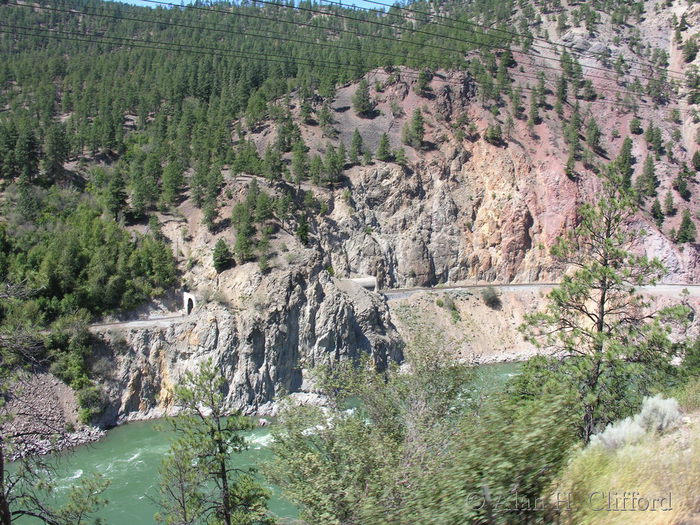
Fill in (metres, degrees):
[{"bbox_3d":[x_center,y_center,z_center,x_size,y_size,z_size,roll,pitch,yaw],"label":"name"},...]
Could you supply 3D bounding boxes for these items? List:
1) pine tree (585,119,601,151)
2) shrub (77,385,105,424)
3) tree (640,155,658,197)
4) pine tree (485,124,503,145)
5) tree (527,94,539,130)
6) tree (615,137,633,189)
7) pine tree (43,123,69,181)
[{"bbox_3d":[164.450,-86.130,480.000,10.310,23.060,10.310,0,3,0],"label":"pine tree"},{"bbox_3d":[-96.790,52.960,264.000,9.720,14.170,9.720,0,3,0],"label":"shrub"},{"bbox_3d":[199.720,-58.020,472.000,10.200,28.010,10.200,0,3,0],"label":"tree"},{"bbox_3d":[83.900,-74.840,413.850,10.000,11.690,10.000,0,5,0],"label":"pine tree"},{"bbox_3d":[111.500,-92.260,432.450,6.970,23.220,6.970,0,5,0],"label":"tree"},{"bbox_3d":[157.980,-57.550,407.340,10.930,29.930,10.930,0,5,0],"label":"tree"},{"bbox_3d":[-148.960,-56.140,358.000,11.840,29.340,11.840,0,3,0],"label":"pine tree"}]

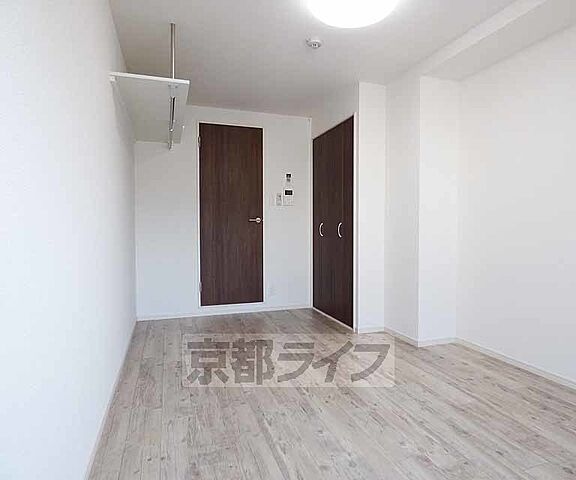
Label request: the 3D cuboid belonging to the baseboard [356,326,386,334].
[{"bbox_3d":[0.791,0.847,3.270,0.273,0.054,0.020,-1,2,-19],"label":"baseboard"}]

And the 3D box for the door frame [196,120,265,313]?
[{"bbox_3d":[-0.626,-0.273,3.923,0.708,2.003,0.050,-1,2,-19],"label":"door frame"}]

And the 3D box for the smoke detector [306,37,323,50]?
[{"bbox_3d":[0.188,-1.377,2.435,0.105,0.045,0.105,0,2,0],"label":"smoke detector"}]

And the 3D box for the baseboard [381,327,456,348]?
[{"bbox_3d":[1.175,0.850,3.137,0.386,0.057,0.505,-1,2,-19],"label":"baseboard"}]

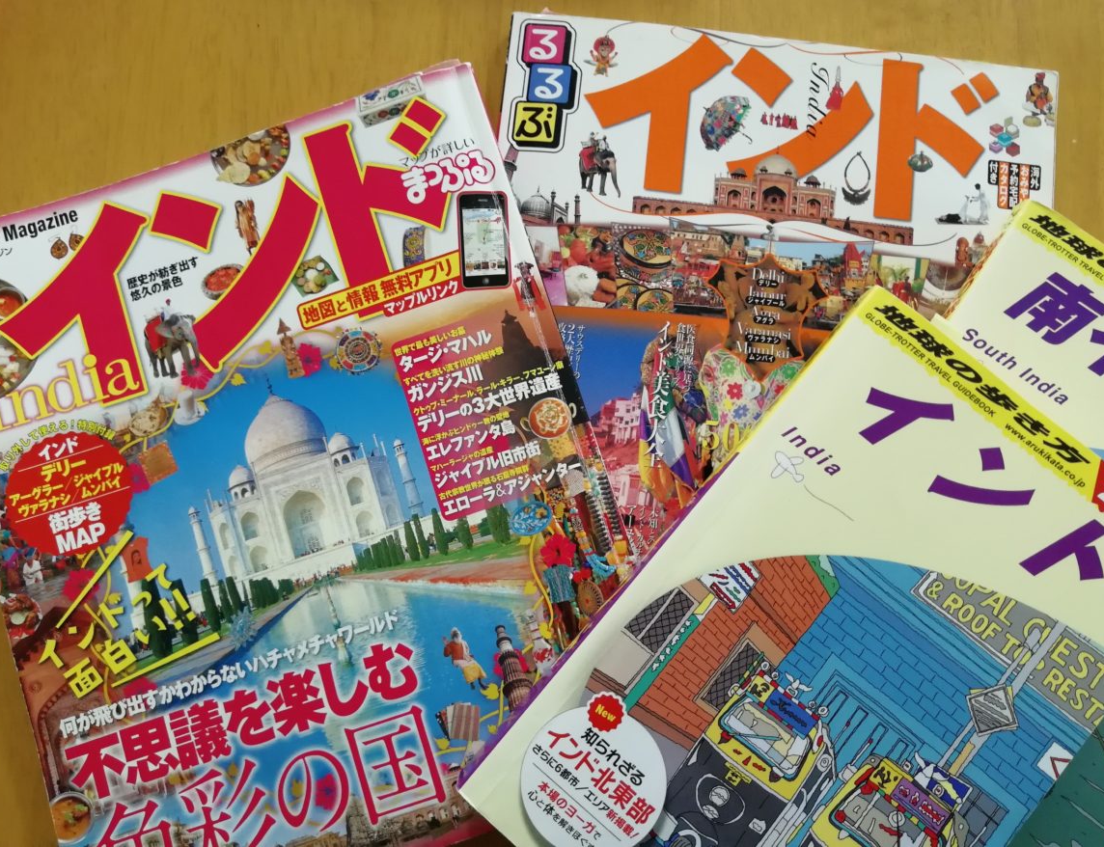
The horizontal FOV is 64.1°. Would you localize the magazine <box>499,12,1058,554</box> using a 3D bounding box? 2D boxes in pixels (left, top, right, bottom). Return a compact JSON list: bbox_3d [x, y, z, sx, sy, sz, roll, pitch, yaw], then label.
[{"bbox_3d":[0.075,-0.022,0.320,0.210,0.009,0.257,7,79,1],"label":"magazine"}]

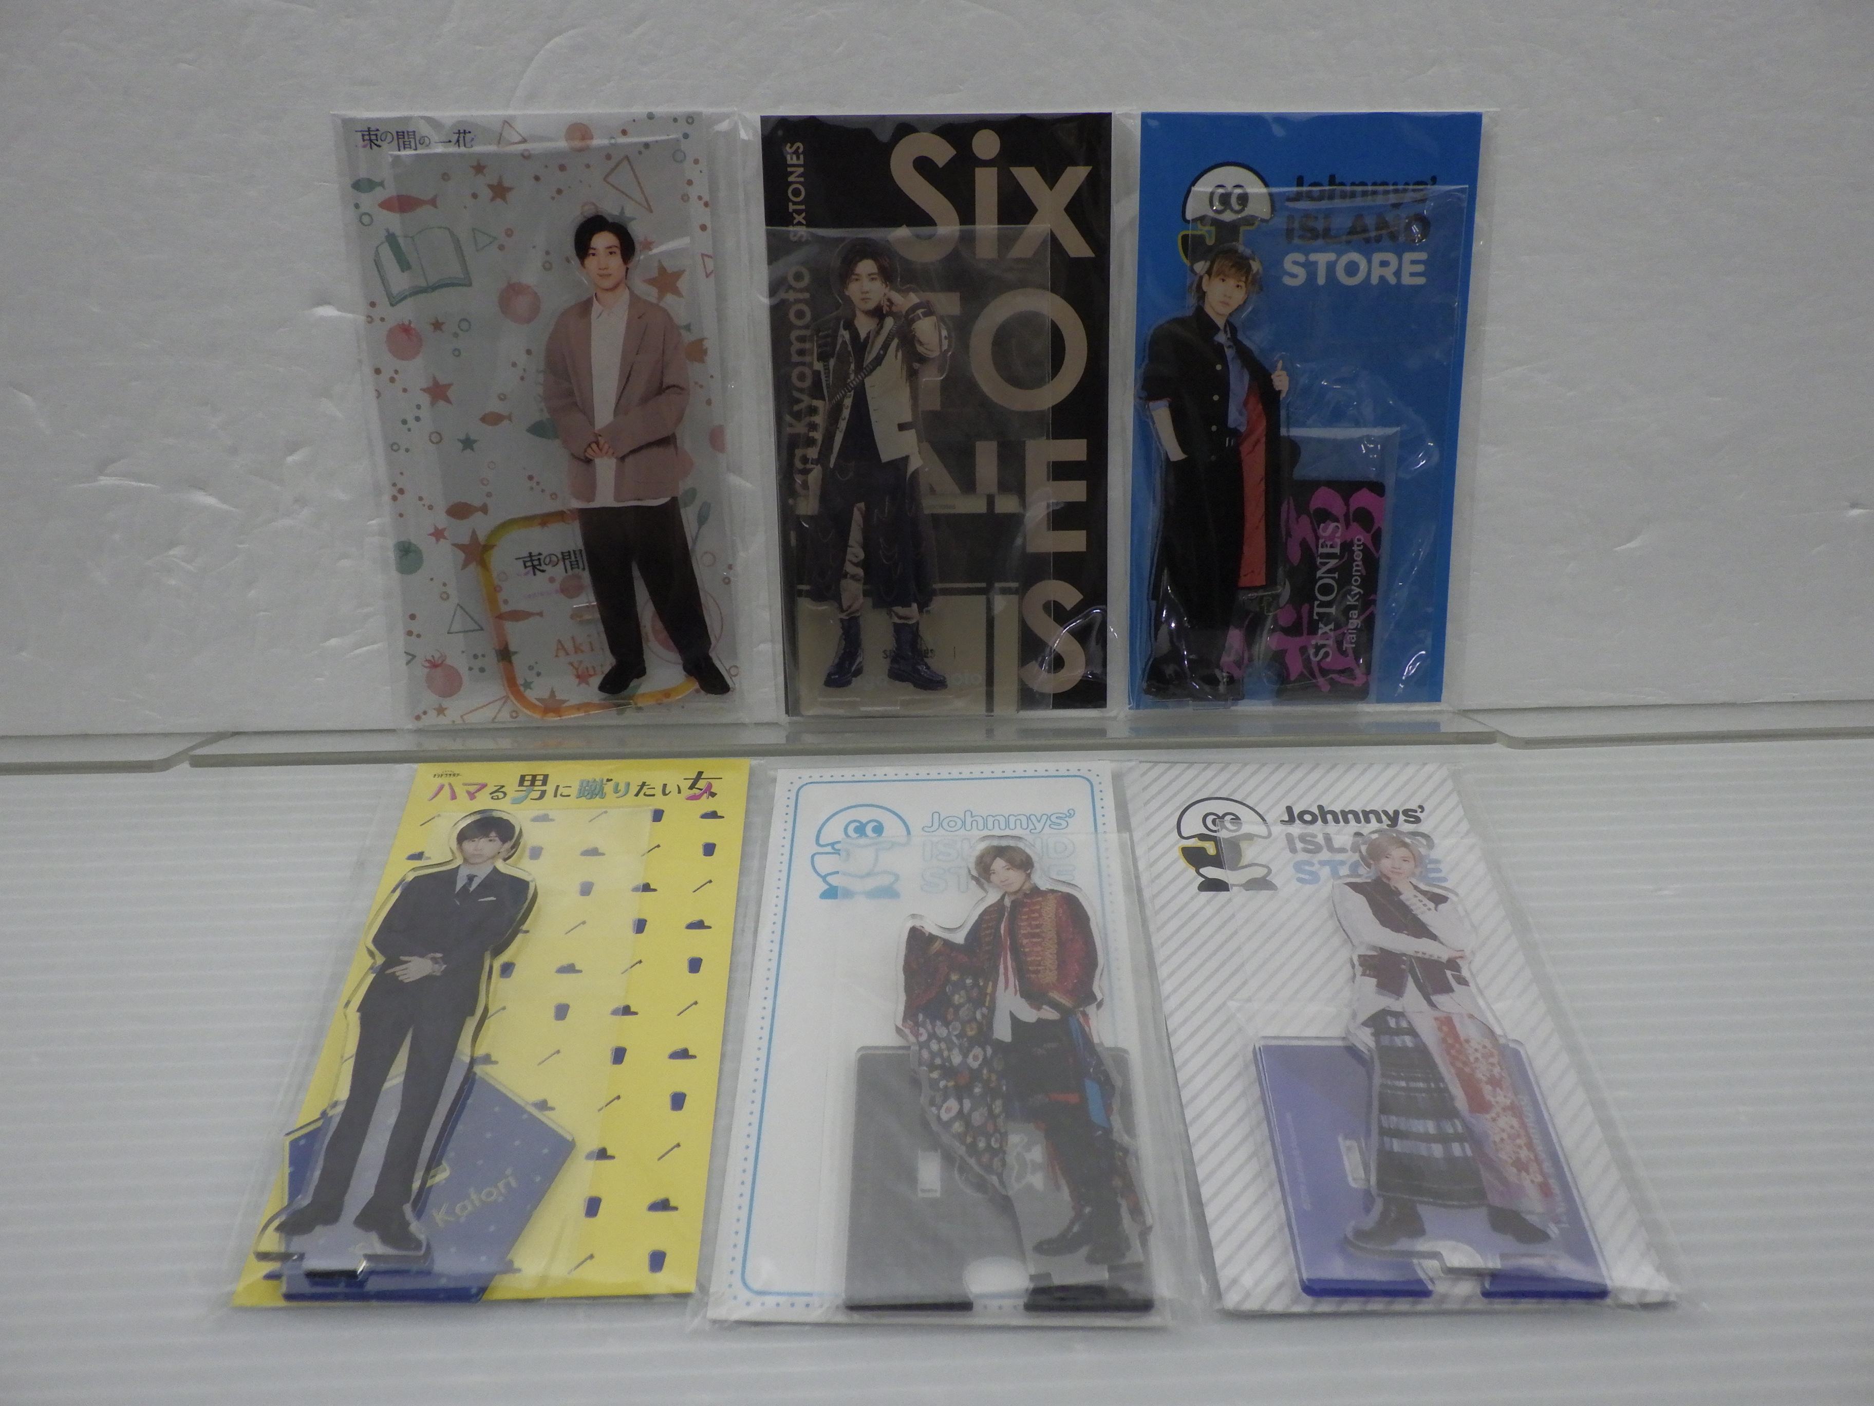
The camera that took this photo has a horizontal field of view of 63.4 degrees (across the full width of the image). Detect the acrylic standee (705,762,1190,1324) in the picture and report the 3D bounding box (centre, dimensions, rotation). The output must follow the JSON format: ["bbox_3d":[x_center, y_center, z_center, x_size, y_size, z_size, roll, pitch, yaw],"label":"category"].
[{"bbox_3d":[0.002,0.090,0.474,0.120,0.010,0.213,1,40,0],"label":"acrylic standee"}]

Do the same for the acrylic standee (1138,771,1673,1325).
[{"bbox_3d":[0.133,0.088,0.478,0.120,0.010,0.212,-1,40,-1],"label":"acrylic standee"}]

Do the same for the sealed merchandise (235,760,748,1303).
[{"bbox_3d":[-0.127,0.087,0.477,0.121,0.010,0.210,-1,40,-1],"label":"sealed merchandise"}]

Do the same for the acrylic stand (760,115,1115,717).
[{"bbox_3d":[0.002,-0.099,0.545,0.121,0.213,0.010,-1,14,-1],"label":"acrylic stand"}]

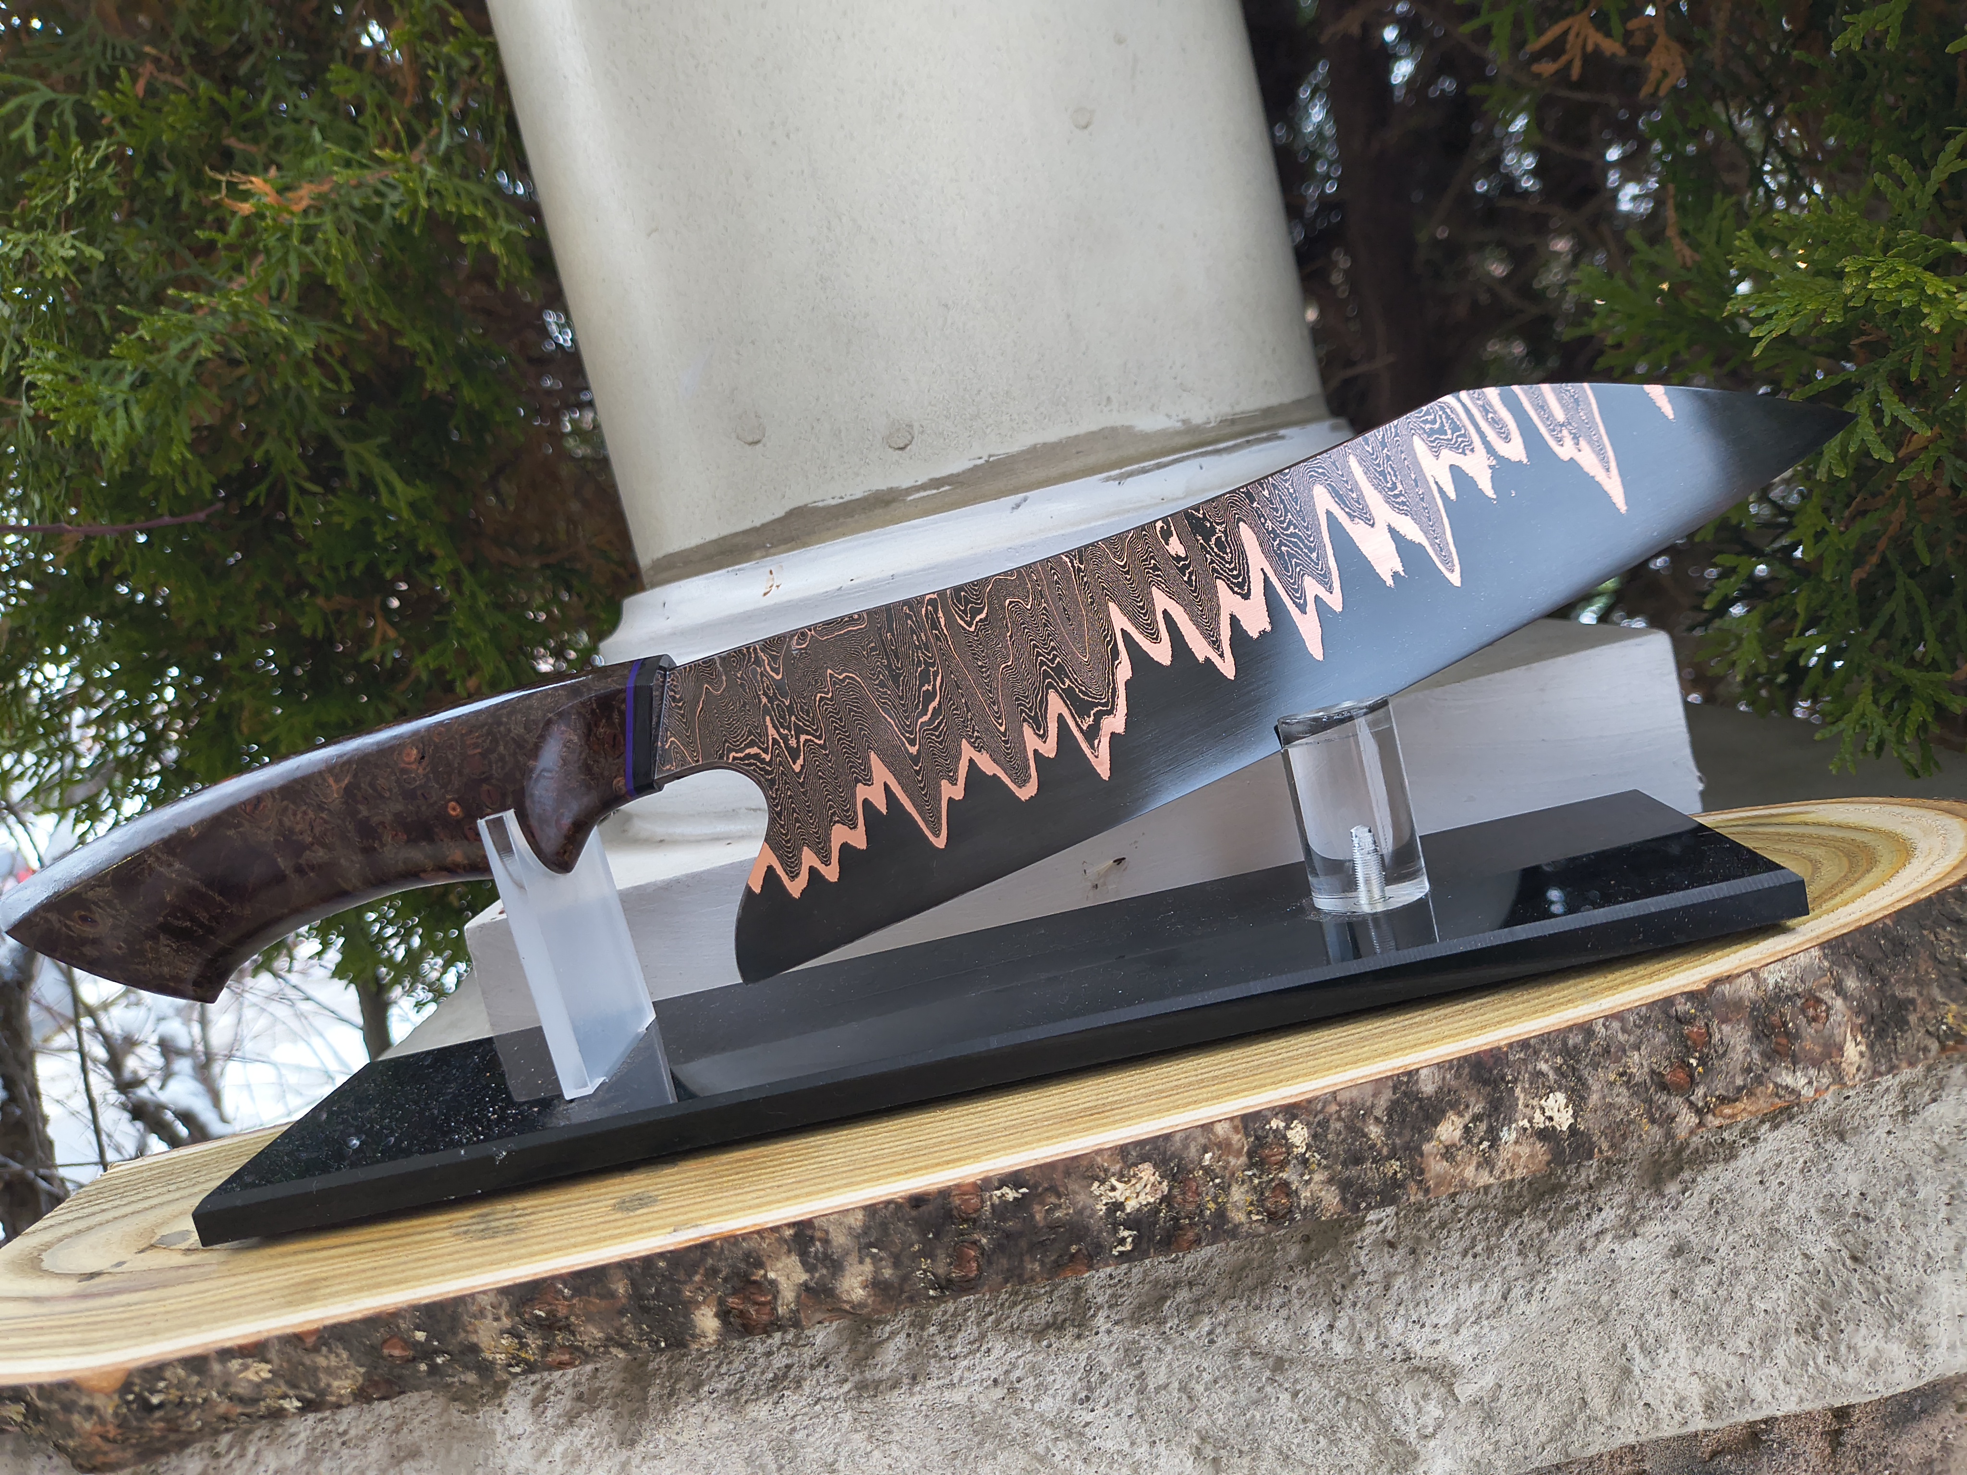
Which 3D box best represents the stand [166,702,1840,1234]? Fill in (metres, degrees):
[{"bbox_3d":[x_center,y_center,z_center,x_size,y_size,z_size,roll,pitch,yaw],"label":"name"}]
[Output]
[{"bbox_3d":[-0.009,0.025,0.279,0.292,0.065,0.067,-13,9,5],"label":"stand"}]

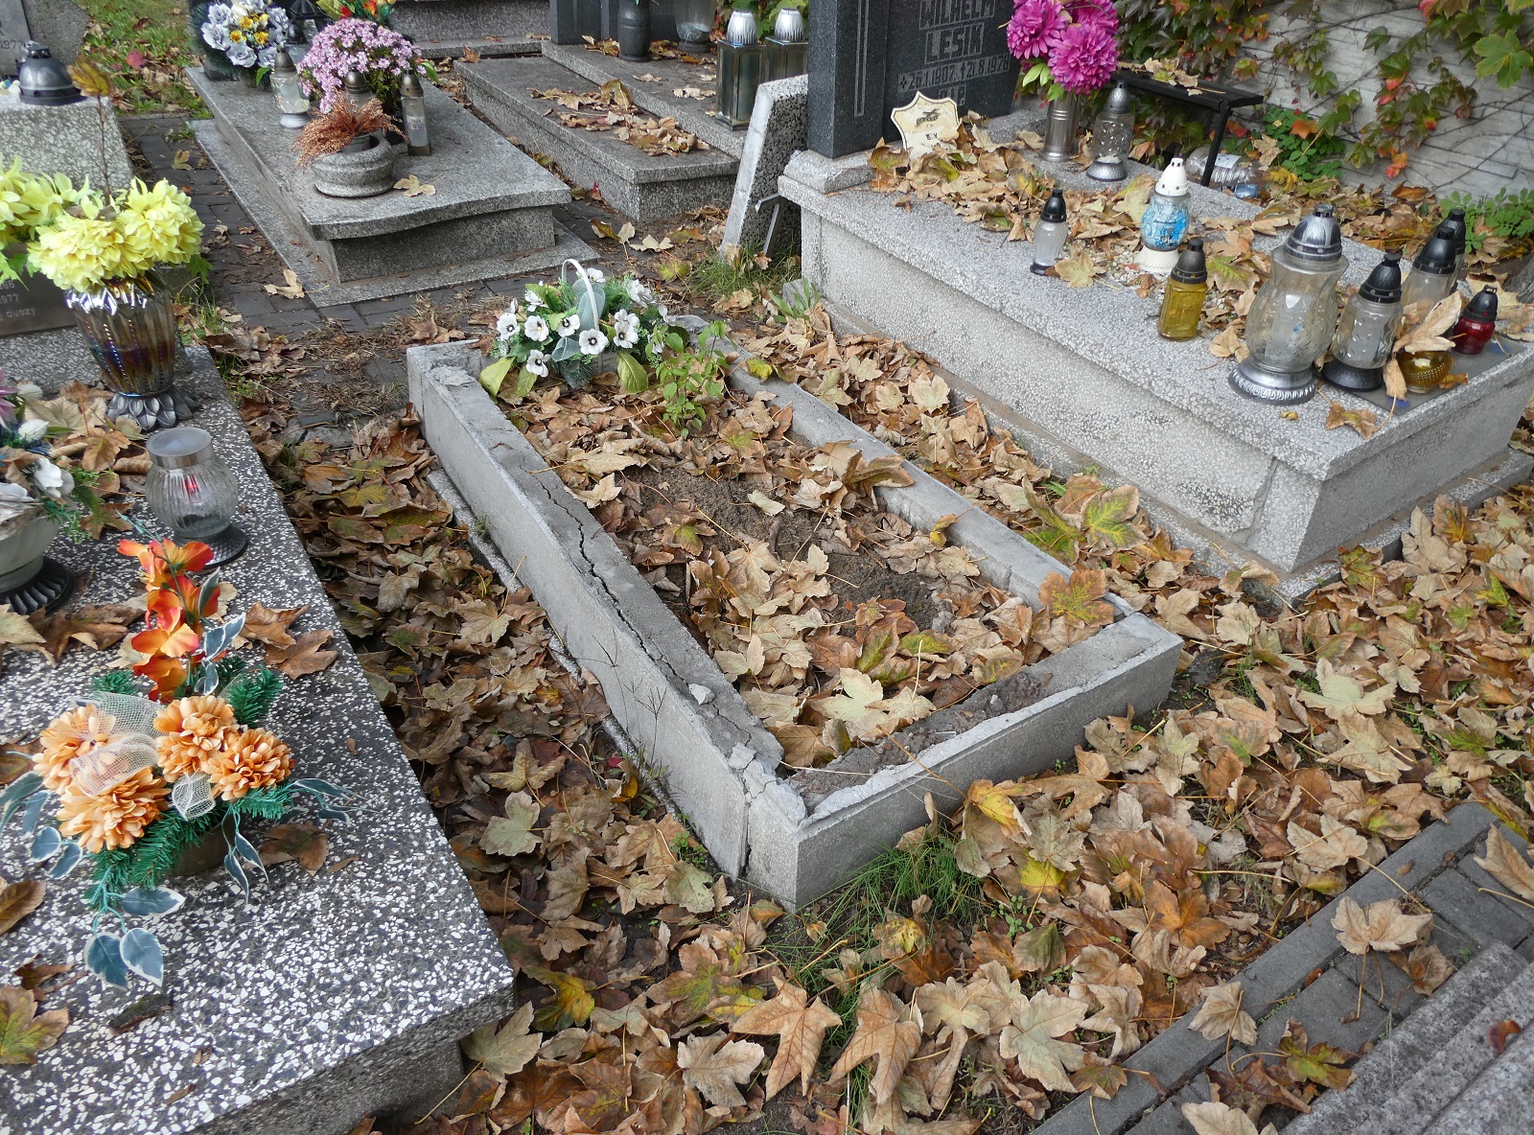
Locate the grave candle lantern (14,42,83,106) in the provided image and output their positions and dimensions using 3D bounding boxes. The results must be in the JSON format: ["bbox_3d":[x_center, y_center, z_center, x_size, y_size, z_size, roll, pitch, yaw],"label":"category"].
[{"bbox_3d":[-1.411,-0.969,2.078,0.120,0.098,0.120,-20,43,-27],"label":"grave candle lantern"}]

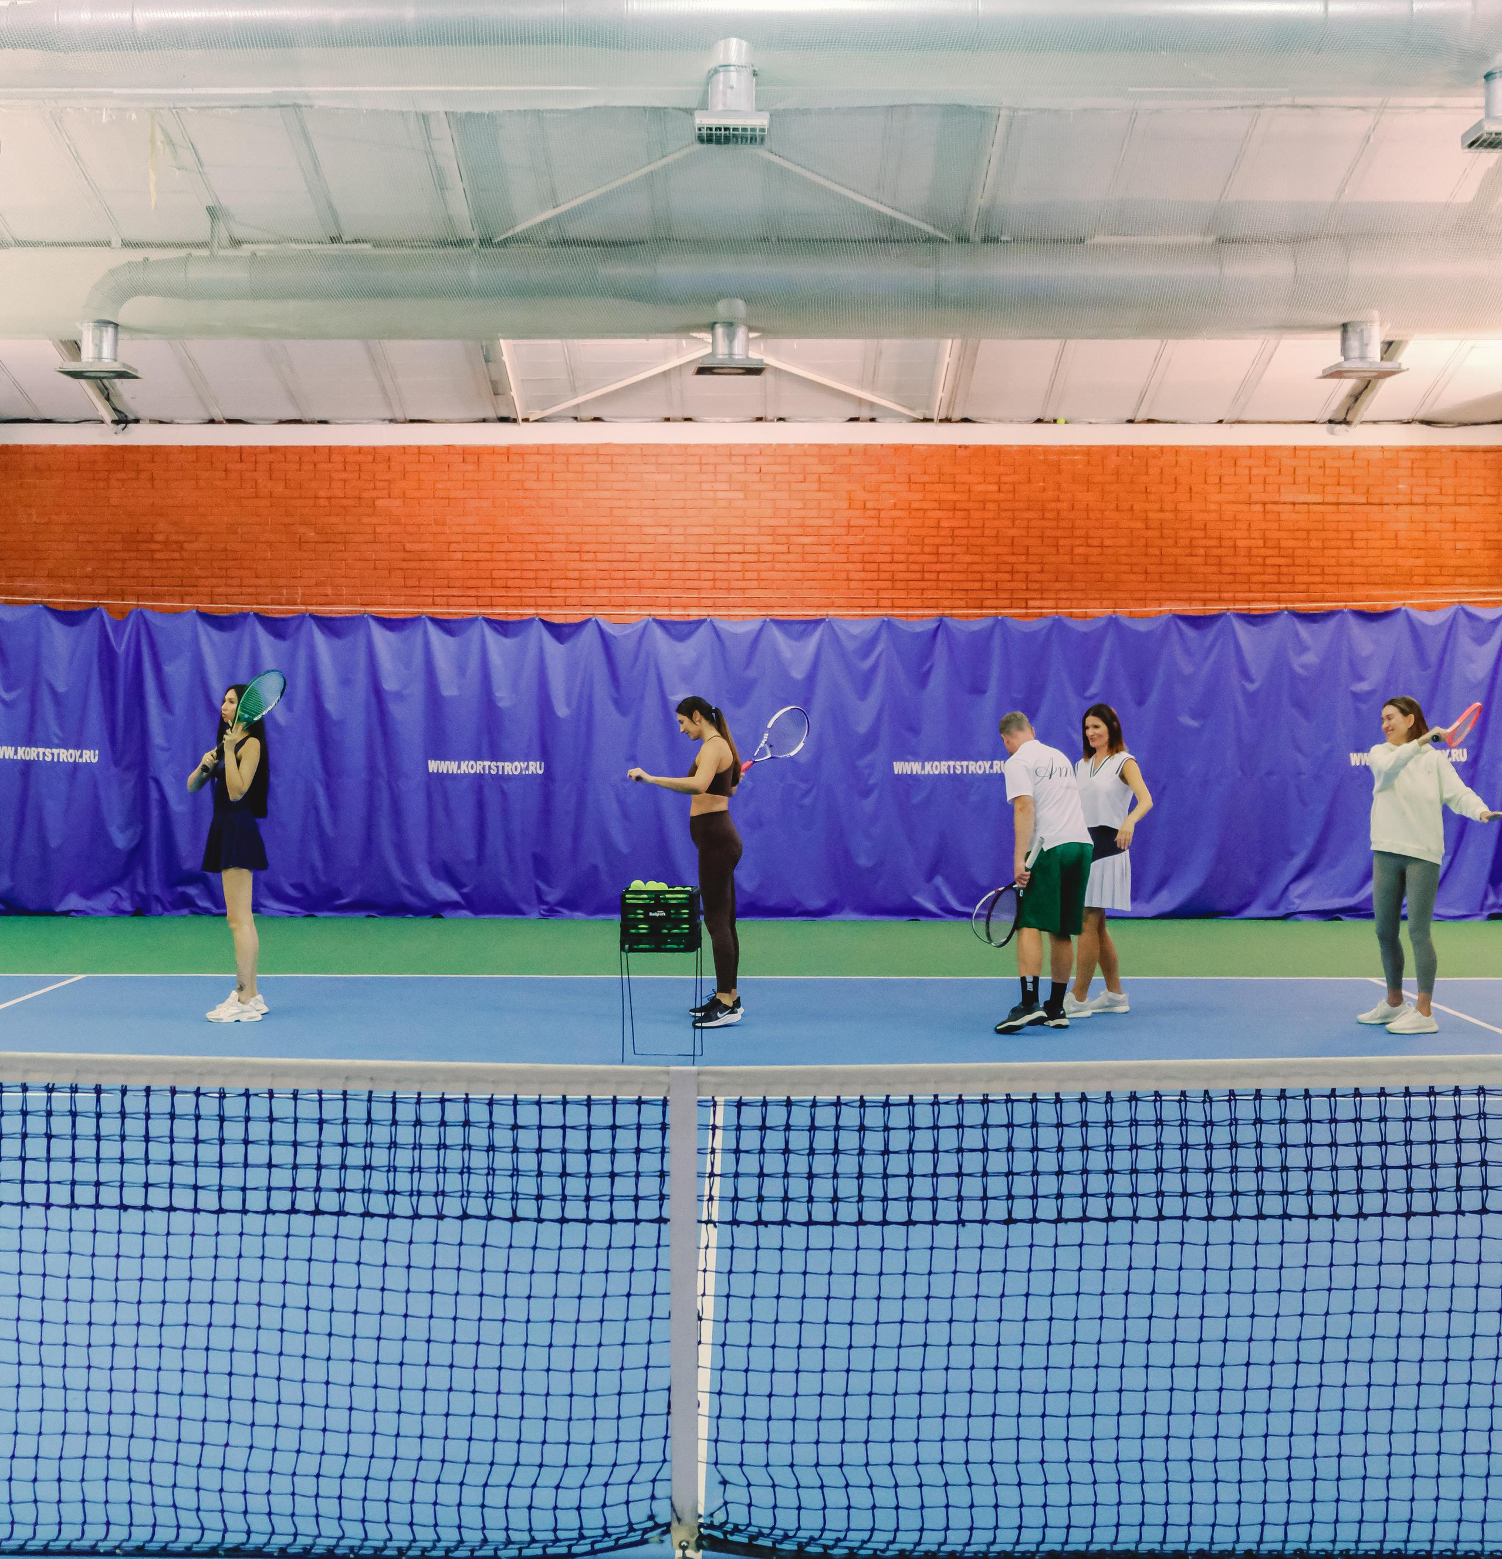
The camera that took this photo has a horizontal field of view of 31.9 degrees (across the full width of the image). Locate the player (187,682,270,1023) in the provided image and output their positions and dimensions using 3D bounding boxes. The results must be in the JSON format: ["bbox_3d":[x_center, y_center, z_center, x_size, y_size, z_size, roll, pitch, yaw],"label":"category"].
[{"bbox_3d":[-2.844,0.392,14.316,0.450,1.819,0.430,0,1,-12],"label":"player"}]

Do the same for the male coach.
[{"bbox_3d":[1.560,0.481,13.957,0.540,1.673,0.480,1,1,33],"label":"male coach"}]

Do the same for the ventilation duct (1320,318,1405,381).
[{"bbox_3d":[4.258,-3.002,18.300,0.460,0.375,0.440,0,1,-6],"label":"ventilation duct"}]

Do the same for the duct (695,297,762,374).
[{"bbox_3d":[-0.144,-3.080,18.300,0.460,0.487,0.440,0,1,-6],"label":"duct"}]

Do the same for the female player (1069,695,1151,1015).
[{"bbox_3d":[1.991,0.443,14.647,0.480,1.730,0.420,1,1,41],"label":"female player"}]

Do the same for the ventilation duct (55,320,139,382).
[{"bbox_3d":[-4.543,-2.995,18.300,0.460,0.378,0.440,0,1,2],"label":"ventilation duct"}]

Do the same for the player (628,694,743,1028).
[{"bbox_3d":[-0.346,0.430,14.236,0.630,1.757,0.430,0,1,-6],"label":"player"}]

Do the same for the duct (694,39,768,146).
[{"bbox_3d":[-0.106,-3.933,15.000,0.430,0.524,0.440,0,1,0],"label":"duct"}]

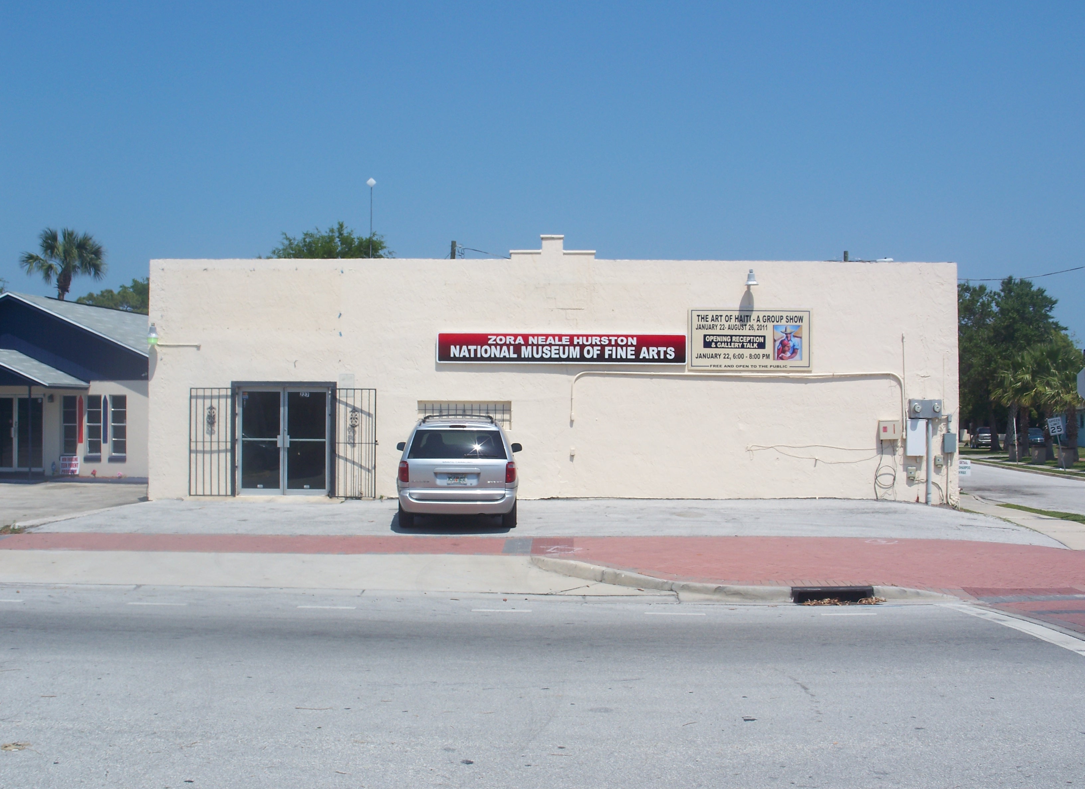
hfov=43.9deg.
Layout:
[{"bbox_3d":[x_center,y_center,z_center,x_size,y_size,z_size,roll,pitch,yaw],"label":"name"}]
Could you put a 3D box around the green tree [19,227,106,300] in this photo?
[{"bbox_3d":[-19.220,-2.100,54.000,3.500,9.200,3.500,0,-1,0],"label":"green tree"}]

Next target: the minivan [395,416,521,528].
[{"bbox_3d":[-1.400,1.200,22.800,2.050,1.770,5.050,0,0,-3],"label":"minivan"}]

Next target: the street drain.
[{"bbox_3d":[3.190,2.210,14.800,0.910,0.200,0.200,0,-1,-3],"label":"street drain"}]

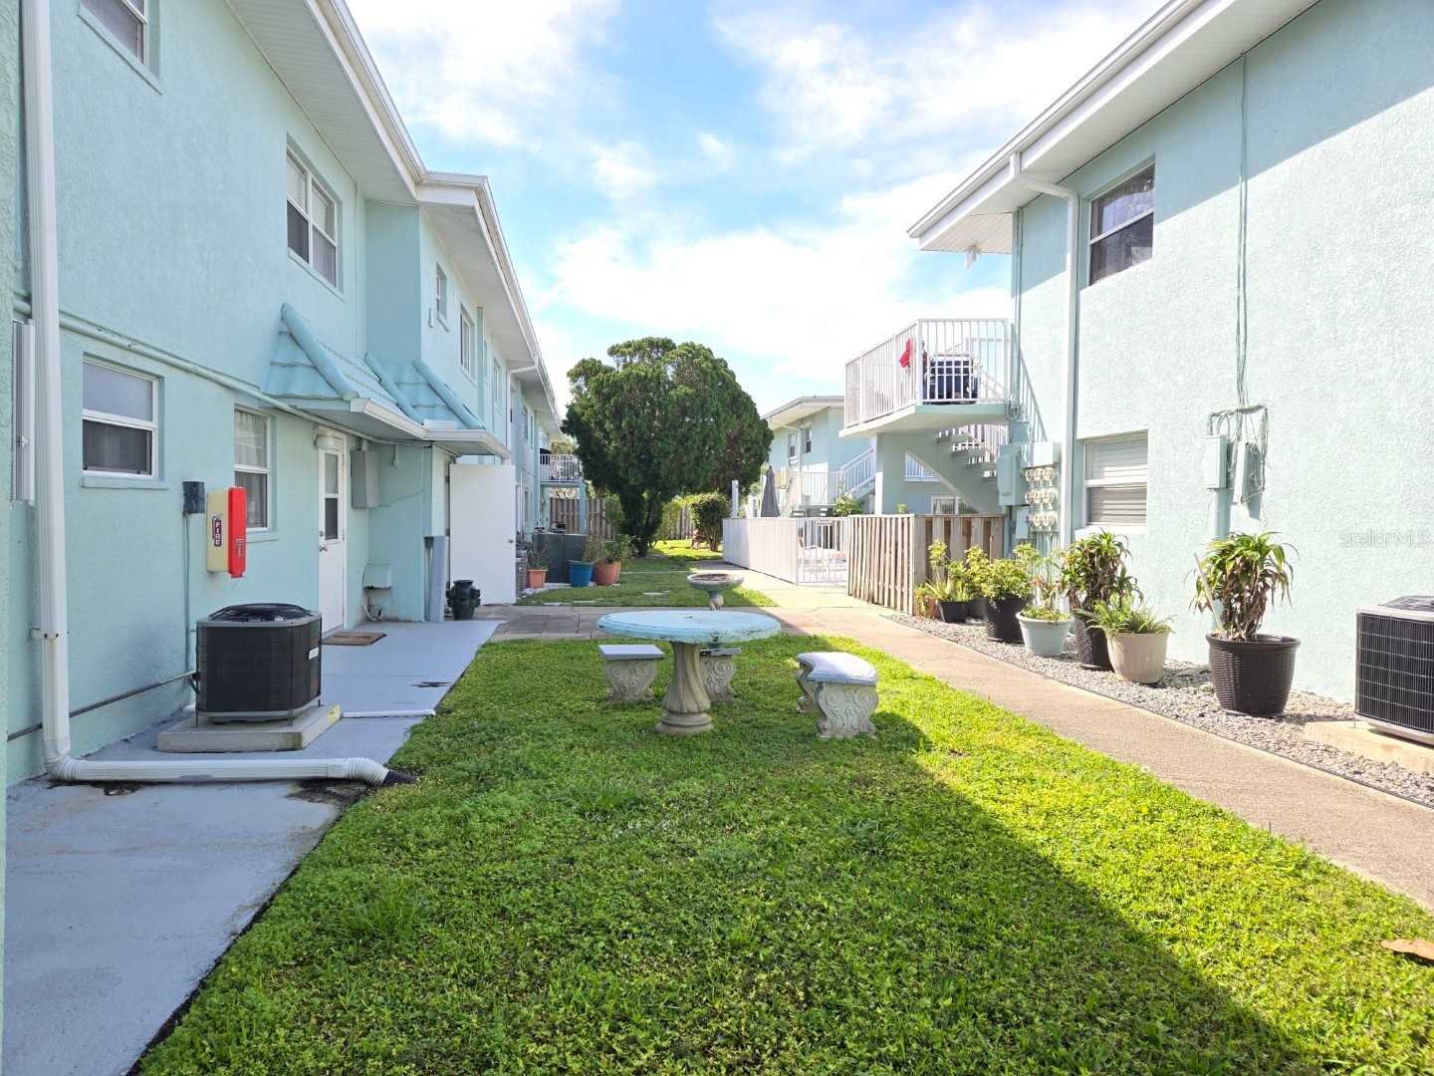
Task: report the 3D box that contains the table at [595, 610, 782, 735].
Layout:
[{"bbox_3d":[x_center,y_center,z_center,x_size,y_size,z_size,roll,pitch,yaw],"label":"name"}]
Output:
[{"bbox_3d":[-0.186,0.858,5.991,1.170,0.700,1.170,0,1,-8],"label":"table"}]

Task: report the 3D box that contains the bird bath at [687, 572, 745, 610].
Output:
[{"bbox_3d":[-0.009,0.743,8.870,0.530,0.790,0.530,0,1,-8],"label":"bird bath"}]

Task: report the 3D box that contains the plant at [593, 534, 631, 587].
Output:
[{"bbox_3d":[-2.015,0.402,18.038,0.720,1.000,0.680,0,1,-8],"label":"plant"}]

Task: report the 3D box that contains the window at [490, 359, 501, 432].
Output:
[{"bbox_3d":[-5.016,-3.414,21.543,0.140,1.100,1.700,0,1,-8],"label":"window"}]

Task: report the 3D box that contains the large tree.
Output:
[{"bbox_3d":[-1.643,-2.845,30.153,6.500,6.900,6.200,0,1,-8],"label":"large tree"}]

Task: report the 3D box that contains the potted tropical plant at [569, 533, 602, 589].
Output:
[{"bbox_3d":[-2.461,0.398,17.740,0.620,1.030,0.600,0,1,-8],"label":"potted tropical plant"}]

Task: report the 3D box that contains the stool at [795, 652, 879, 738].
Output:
[{"bbox_3d":[0.750,1.008,6.293,0.470,0.390,1.000,0,1,-3],"label":"stool"}]

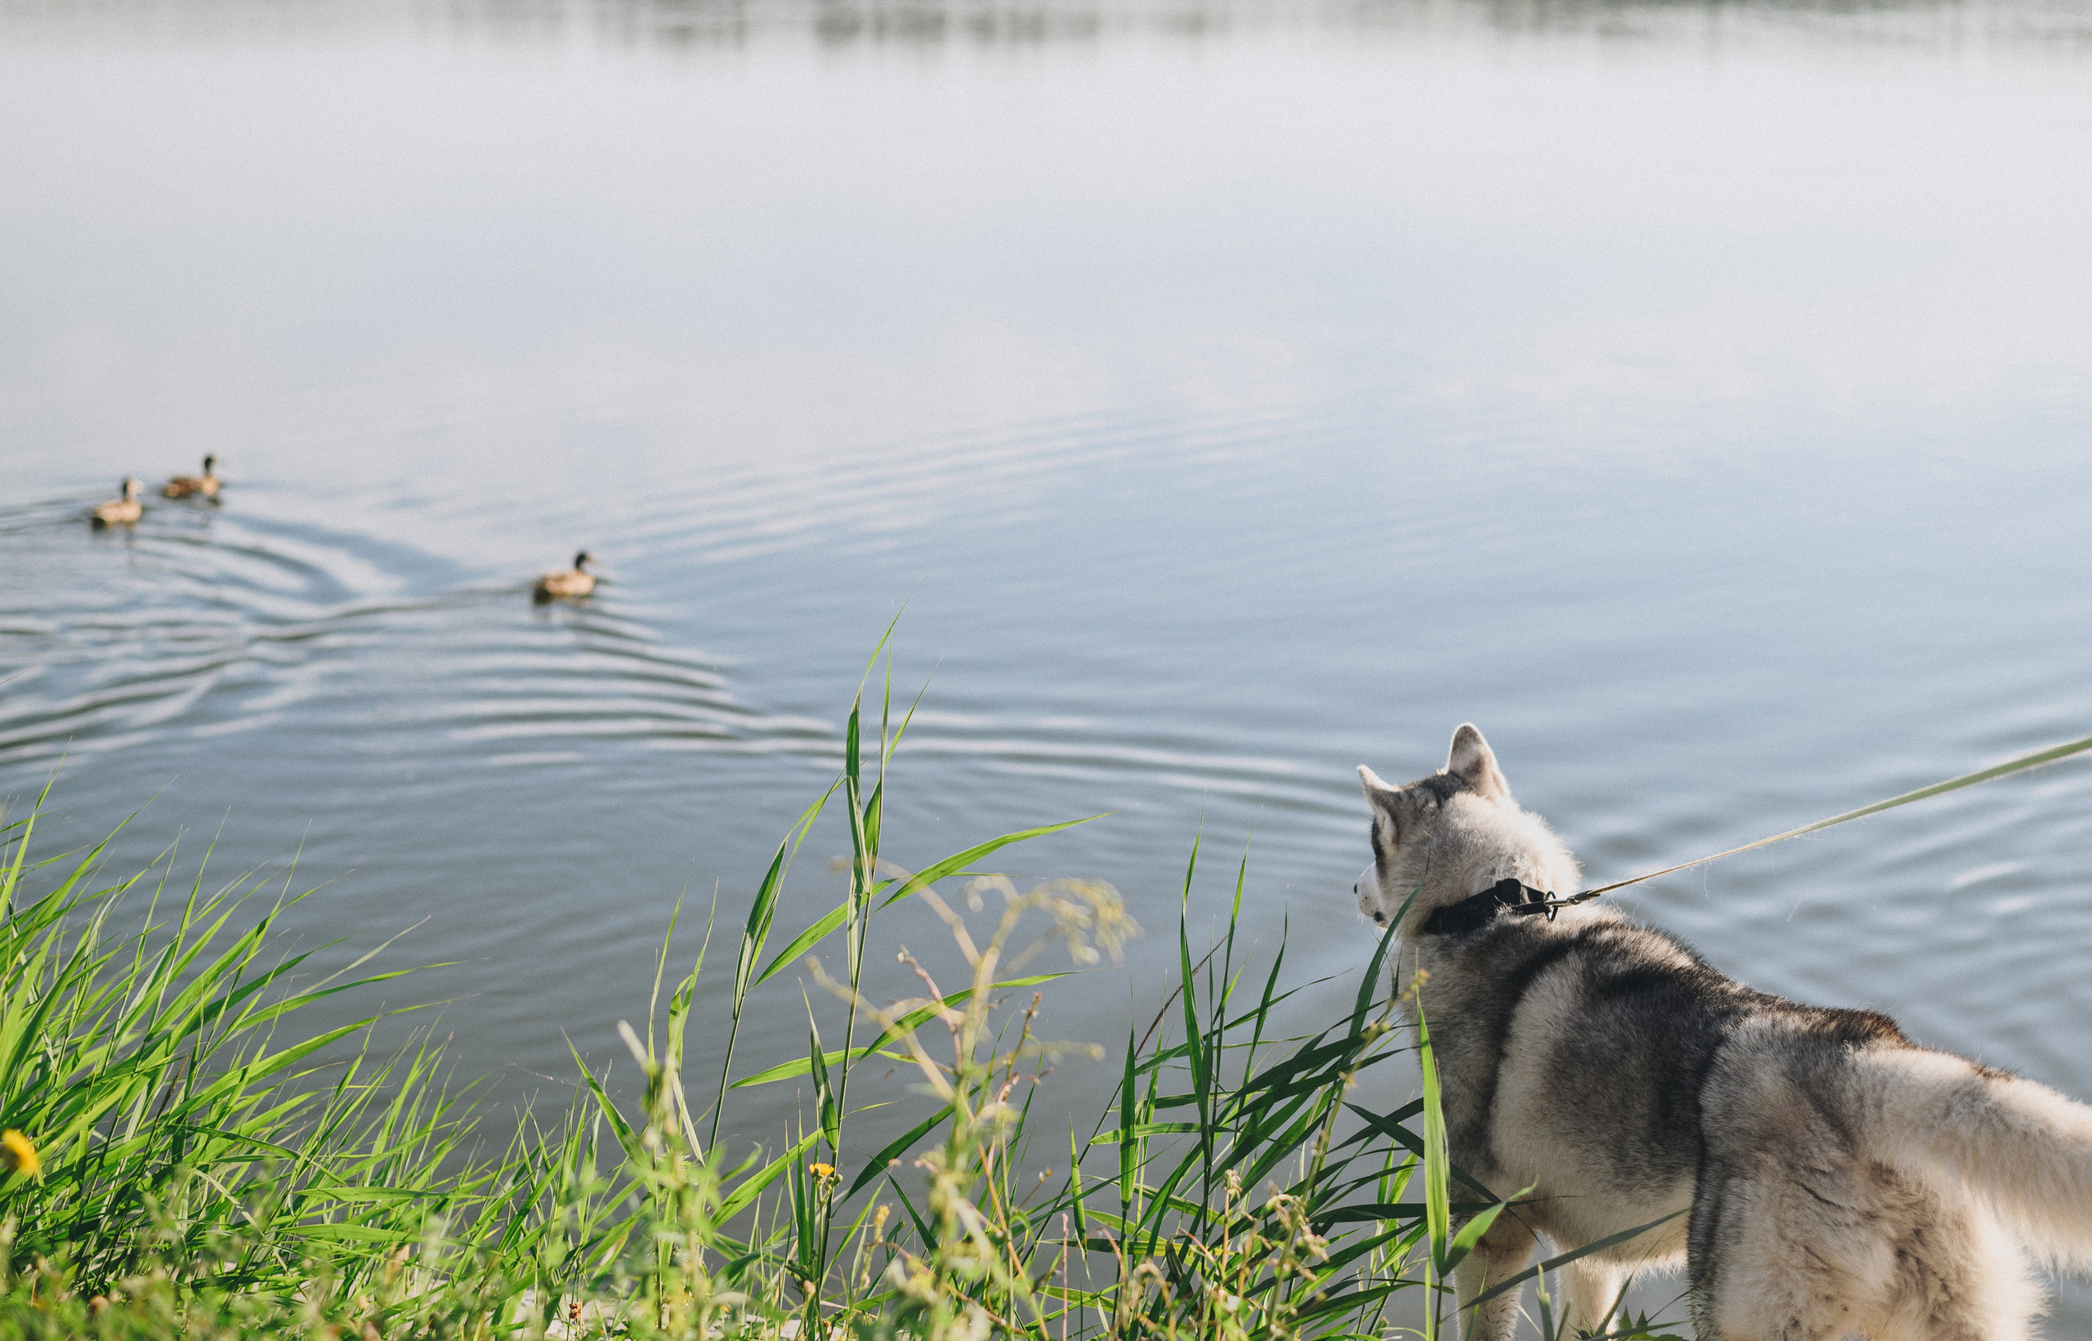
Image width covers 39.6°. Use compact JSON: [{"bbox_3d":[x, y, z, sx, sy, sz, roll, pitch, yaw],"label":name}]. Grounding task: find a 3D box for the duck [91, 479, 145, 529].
[{"bbox_3d":[-5.691,-1.031,17.800,0.430,0.270,0.180,-13,20,-40],"label":"duck"}]

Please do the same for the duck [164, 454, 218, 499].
[{"bbox_3d":[-5.471,-1.237,18.600,0.430,0.270,0.180,-10,18,-34],"label":"duck"}]

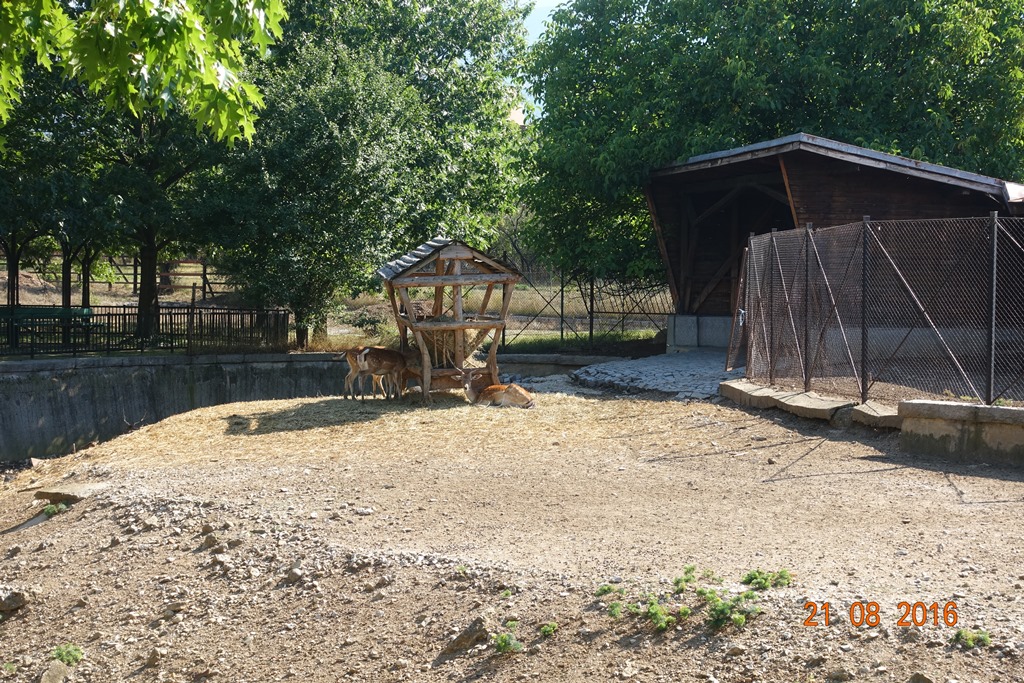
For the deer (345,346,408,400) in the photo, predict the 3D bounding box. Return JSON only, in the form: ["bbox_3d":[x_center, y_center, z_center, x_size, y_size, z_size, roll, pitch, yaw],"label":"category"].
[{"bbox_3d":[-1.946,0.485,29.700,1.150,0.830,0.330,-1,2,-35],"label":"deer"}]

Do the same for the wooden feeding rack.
[{"bbox_3d":[-0.962,-0.321,29.700,1.980,2.470,1.700,0,1,-12],"label":"wooden feeding rack"}]

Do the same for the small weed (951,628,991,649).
[{"bbox_3d":[2.648,1.715,11.500,0.230,0.115,0.200,0,1,0],"label":"small weed"}]

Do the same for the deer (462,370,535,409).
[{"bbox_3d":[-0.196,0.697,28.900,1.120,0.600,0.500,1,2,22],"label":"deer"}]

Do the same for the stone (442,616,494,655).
[{"bbox_3d":[-0.253,1.713,11.600,0.300,0.170,0.240,0,1,0],"label":"stone"}]

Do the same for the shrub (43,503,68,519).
[{"bbox_3d":[-4.172,1.545,18.200,0.235,0.140,0.210,0,1,0],"label":"shrub"}]

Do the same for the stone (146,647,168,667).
[{"bbox_3d":[-2.047,1.819,11.500,0.125,0.110,0.110,0,1,0],"label":"stone"}]

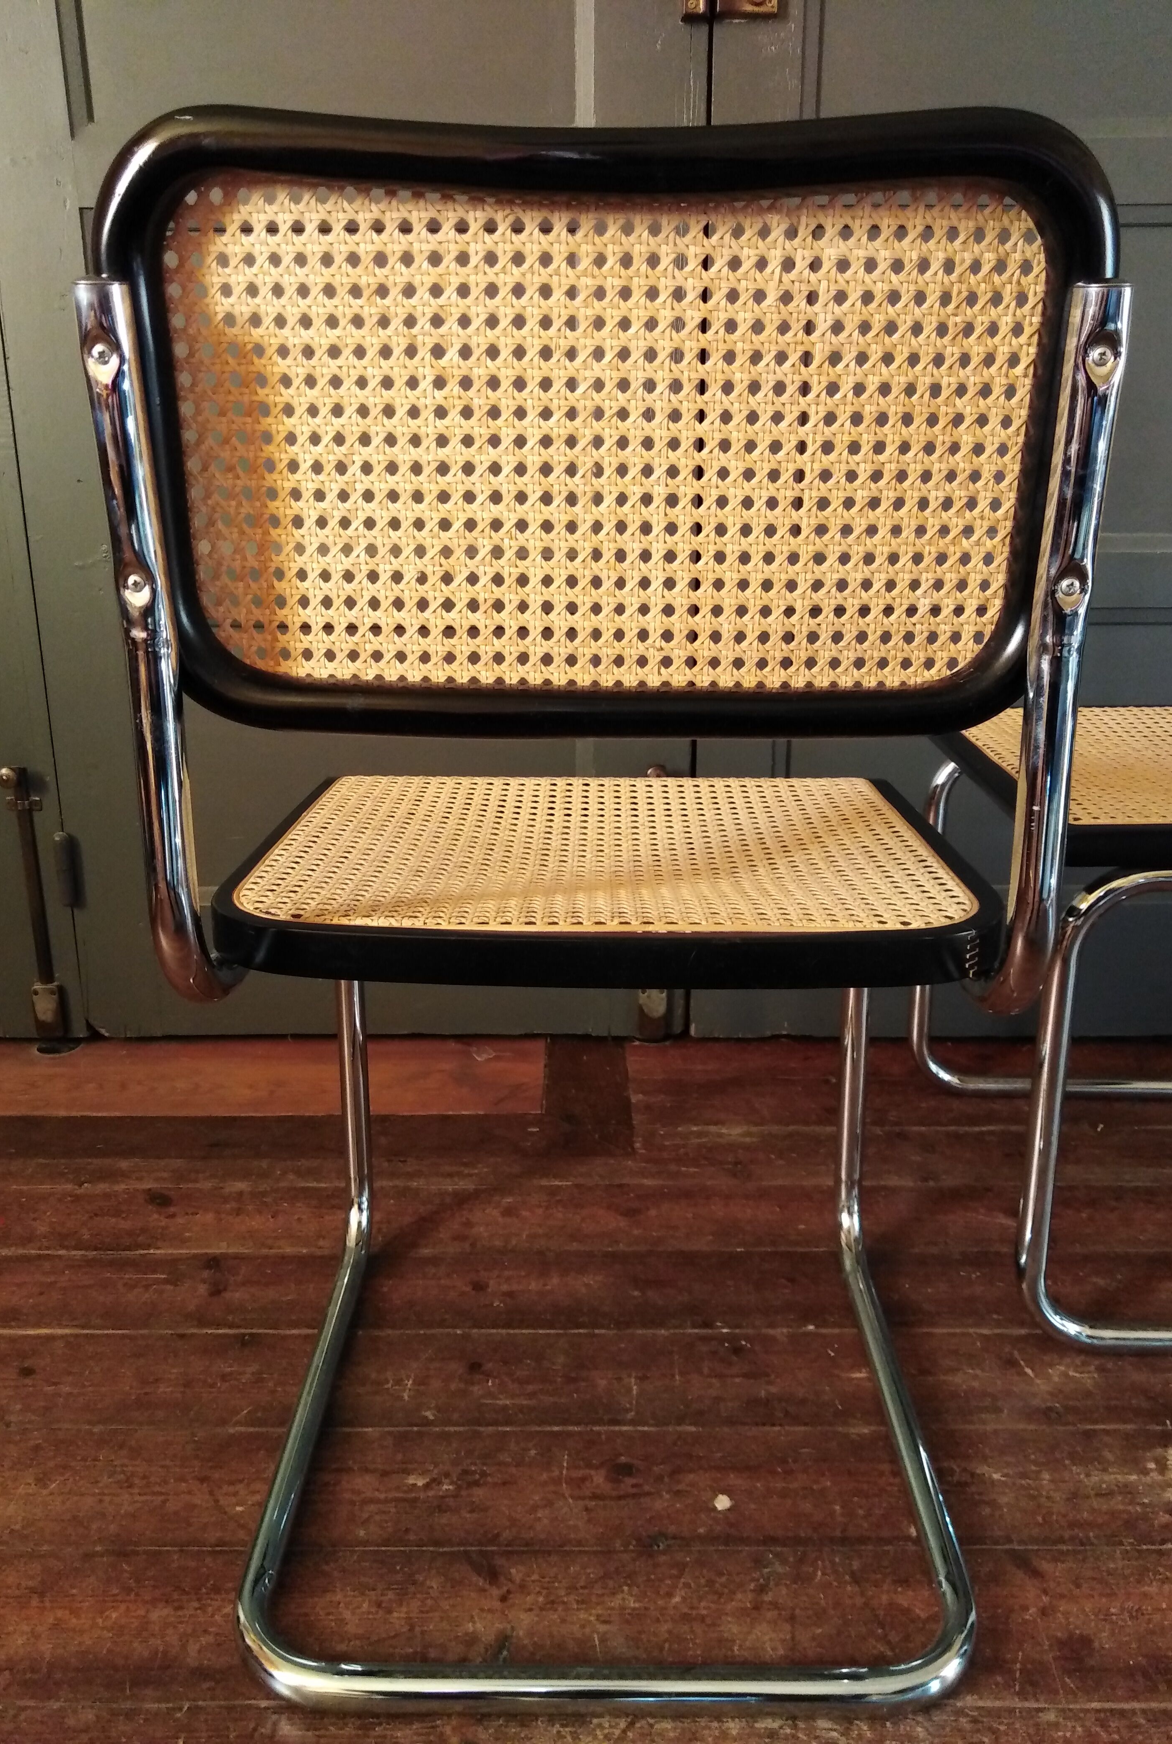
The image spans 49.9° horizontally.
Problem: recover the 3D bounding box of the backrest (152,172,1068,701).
[{"bbox_3d":[0.010,-0.200,0.597,0.410,0.235,0.040,0,21,0],"label":"backrest"}]

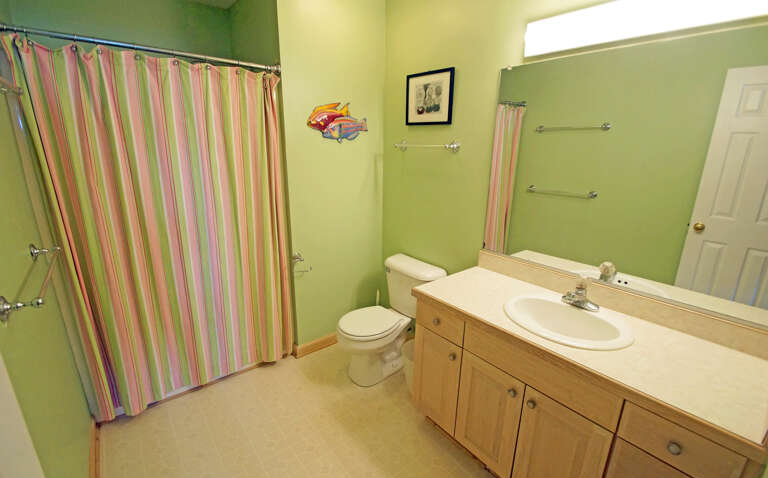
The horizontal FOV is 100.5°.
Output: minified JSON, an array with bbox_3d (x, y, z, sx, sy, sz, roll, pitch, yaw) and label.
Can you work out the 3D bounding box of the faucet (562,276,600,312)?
[{"bbox_3d":[0.896,0.250,1.454,0.122,0.130,0.152,-13,21,-40],"label":"faucet"}]

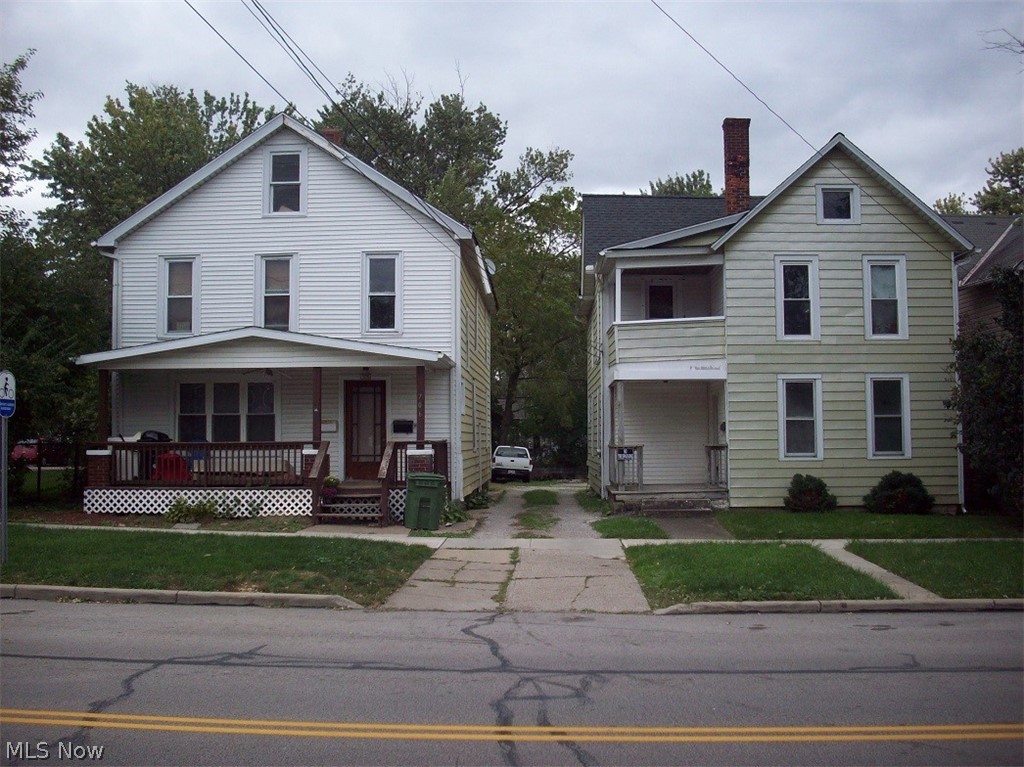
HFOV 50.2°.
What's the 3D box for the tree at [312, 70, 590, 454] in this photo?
[{"bbox_3d":[-3.548,-4.808,55.203,13.600,19.300,12.500,-1,-3,2],"label":"tree"}]

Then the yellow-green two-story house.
[{"bbox_3d":[5.992,-1.592,29.294,8.000,9.050,12.700,-1,-3,2],"label":"yellow-green two-story house"}]

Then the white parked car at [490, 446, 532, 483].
[{"bbox_3d":[0.048,3.693,50.301,1.760,1.650,4.800,-1,-3,2],"label":"white parked car"}]

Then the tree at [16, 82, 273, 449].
[{"bbox_3d":[-13.979,-3.466,44.194,10.600,15.300,10.000,-1,-3,2],"label":"tree"}]

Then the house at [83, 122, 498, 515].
[{"bbox_3d":[-4.737,-1.740,27.787,8.050,9.400,16.200,-1,-3,2],"label":"house"}]

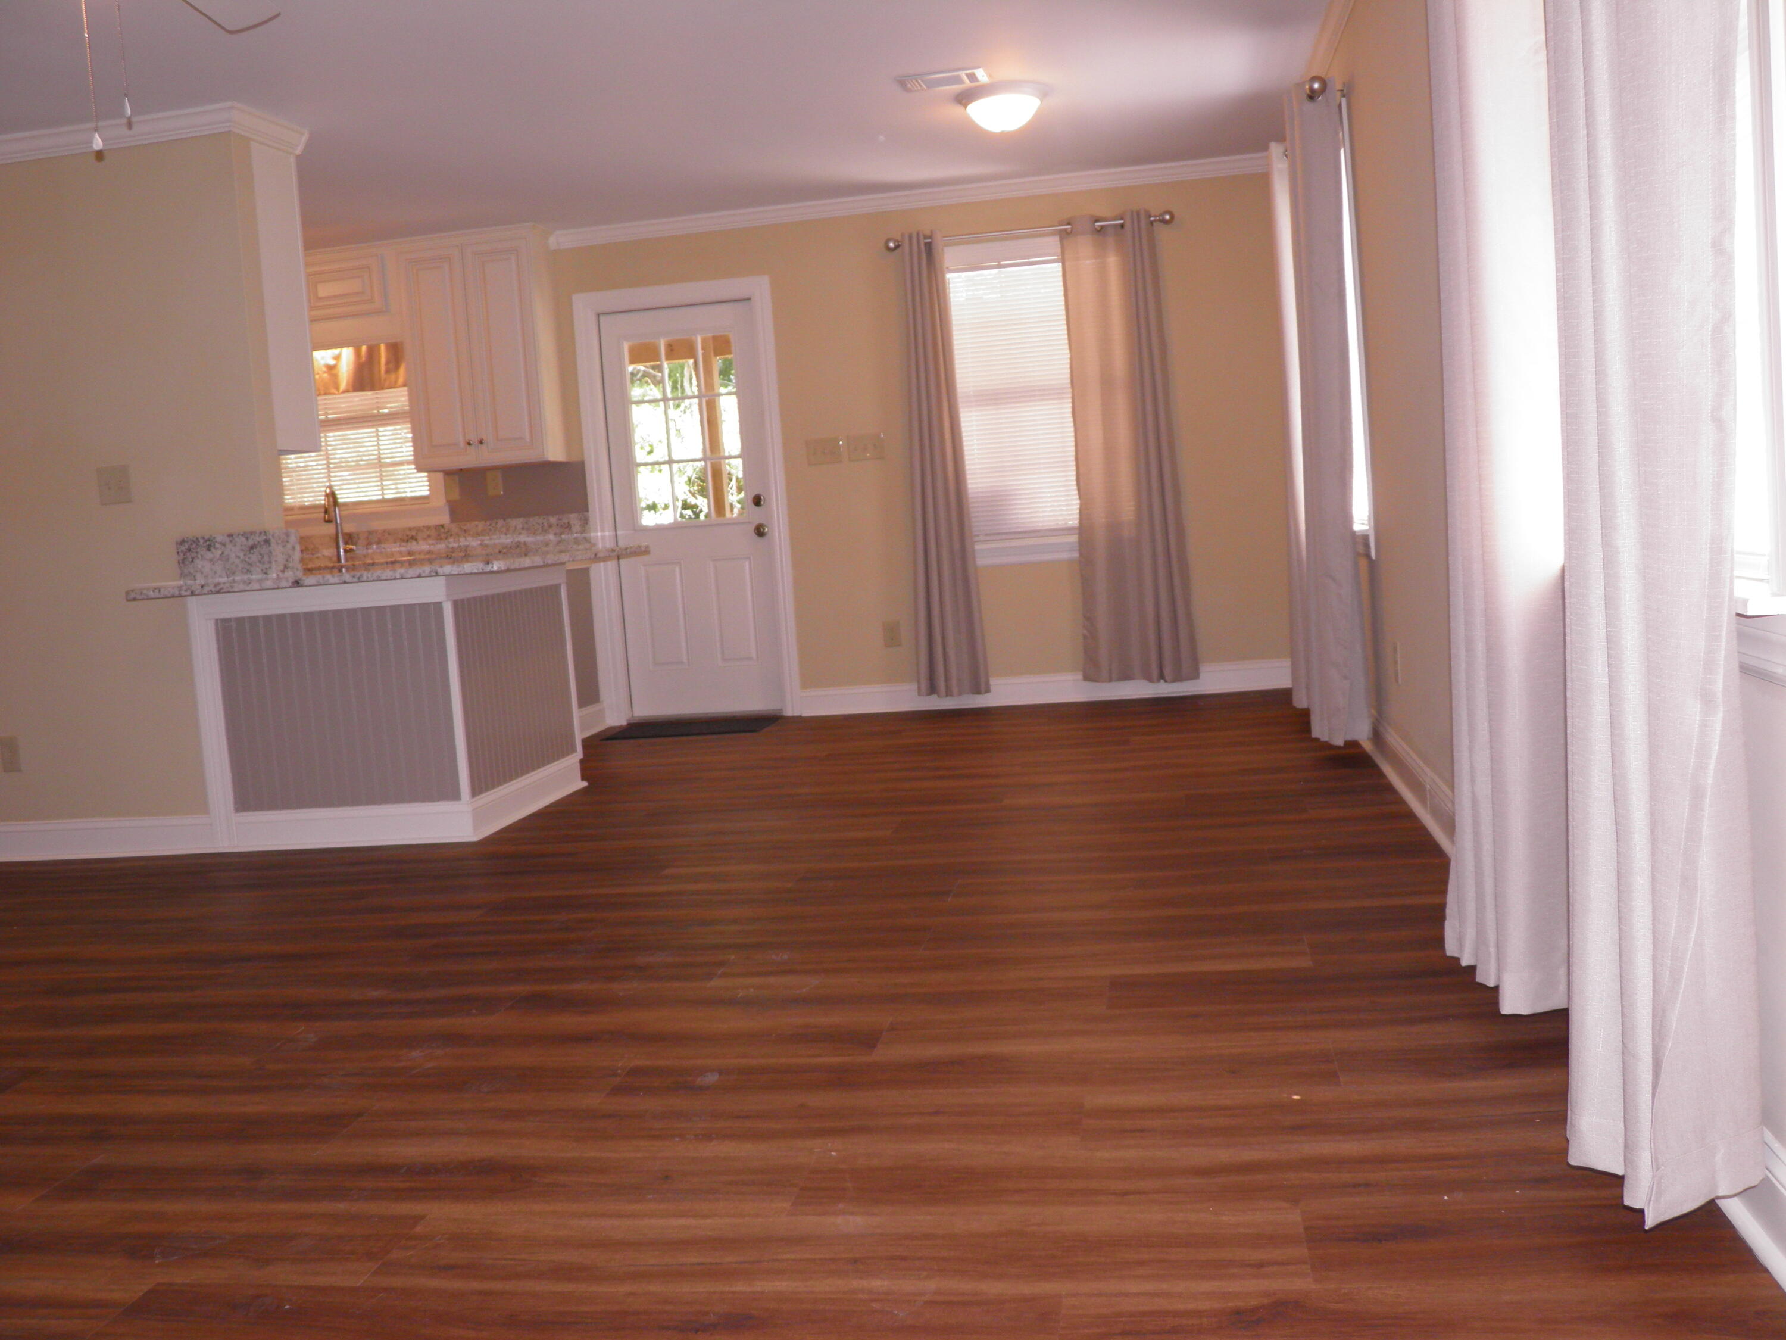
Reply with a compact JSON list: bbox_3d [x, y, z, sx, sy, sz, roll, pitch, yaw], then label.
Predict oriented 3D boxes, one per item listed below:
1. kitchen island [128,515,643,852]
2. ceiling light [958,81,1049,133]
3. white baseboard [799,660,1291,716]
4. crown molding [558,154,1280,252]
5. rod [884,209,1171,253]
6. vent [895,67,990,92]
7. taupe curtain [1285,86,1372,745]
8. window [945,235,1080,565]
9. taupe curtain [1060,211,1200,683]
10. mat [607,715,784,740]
[{"bbox_3d":[-1.697,0.056,5.521,1.420,0.970,1.130,-4,6,10],"label":"kitchen island"},{"bbox_3d":[0.405,-2.042,5.649,0.345,0.130,0.345,-4,6,10],"label":"ceiling light"},{"bbox_3d":[0.760,0.093,7.407,2.475,0.135,0.022,-3,6,10],"label":"white baseboard"},{"bbox_3d":[0.042,-2.187,7.243,3.530,0.085,0.080,-4,6,10],"label":"crown molding"},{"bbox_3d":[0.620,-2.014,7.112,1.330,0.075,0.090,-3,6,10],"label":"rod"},{"bbox_3d":[0.176,-2.057,5.391,0.310,0.016,0.210,-4,6,10],"label":"vent"},{"bbox_3d":[1.478,-0.868,5.322,0.175,2.190,0.400,-3,6,10],"label":"taupe curtain"},{"bbox_3d":[0.668,-1.312,7.269,0.840,1.378,0.045,-3,6,10],"label":"window"},{"bbox_3d":[1.081,-1.008,7.138,0.540,2.160,0.130,-3,6,10],"label":"taupe curtain"},{"bbox_3d":[-0.978,0.279,7.505,0.790,0.012,0.480,-4,6,10],"label":"mat"}]

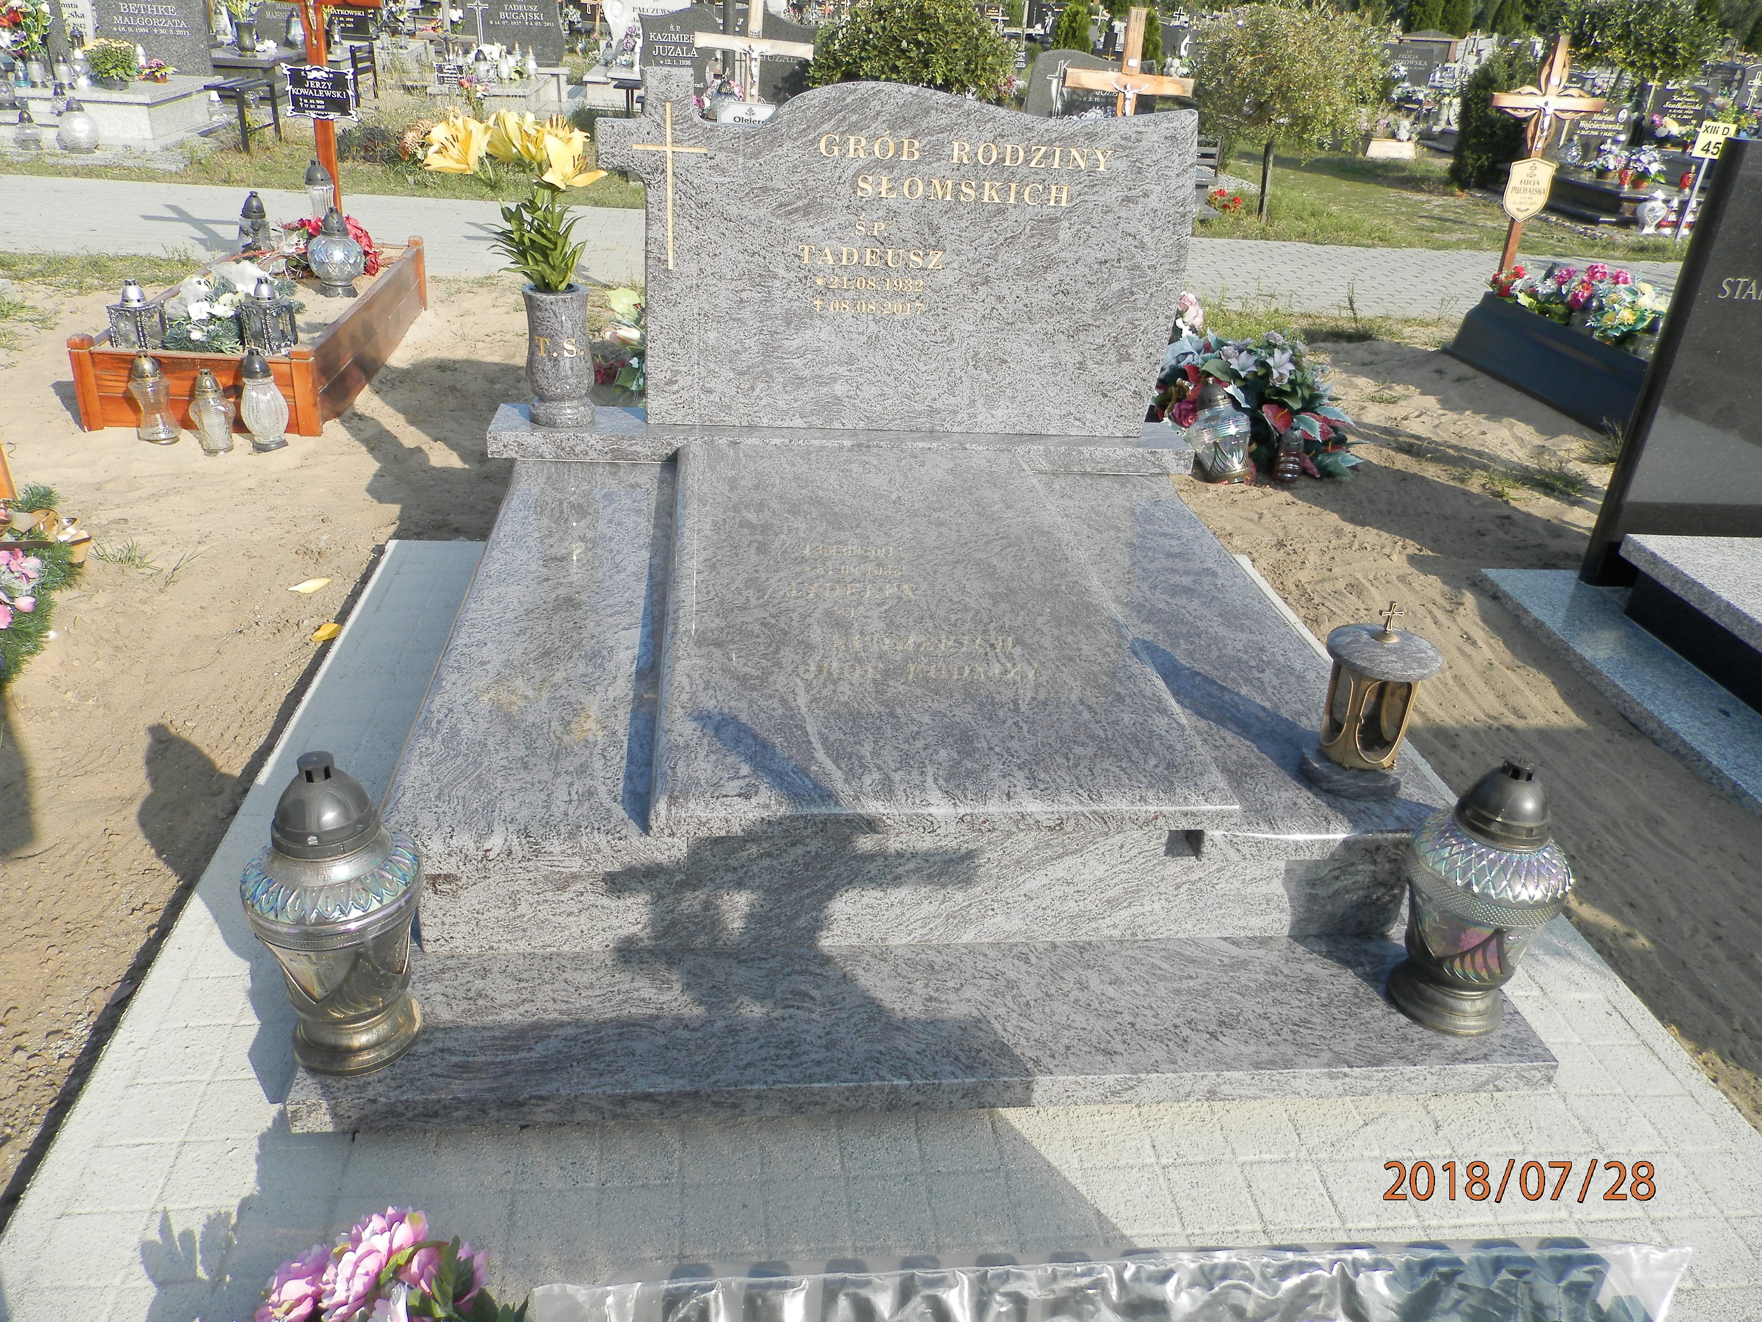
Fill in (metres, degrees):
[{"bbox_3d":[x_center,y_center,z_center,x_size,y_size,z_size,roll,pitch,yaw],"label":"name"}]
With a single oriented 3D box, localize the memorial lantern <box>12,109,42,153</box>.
[{"bbox_3d":[-5.631,-3.508,8.416,0.175,0.234,0.175,1,28,-7],"label":"memorial lantern"}]

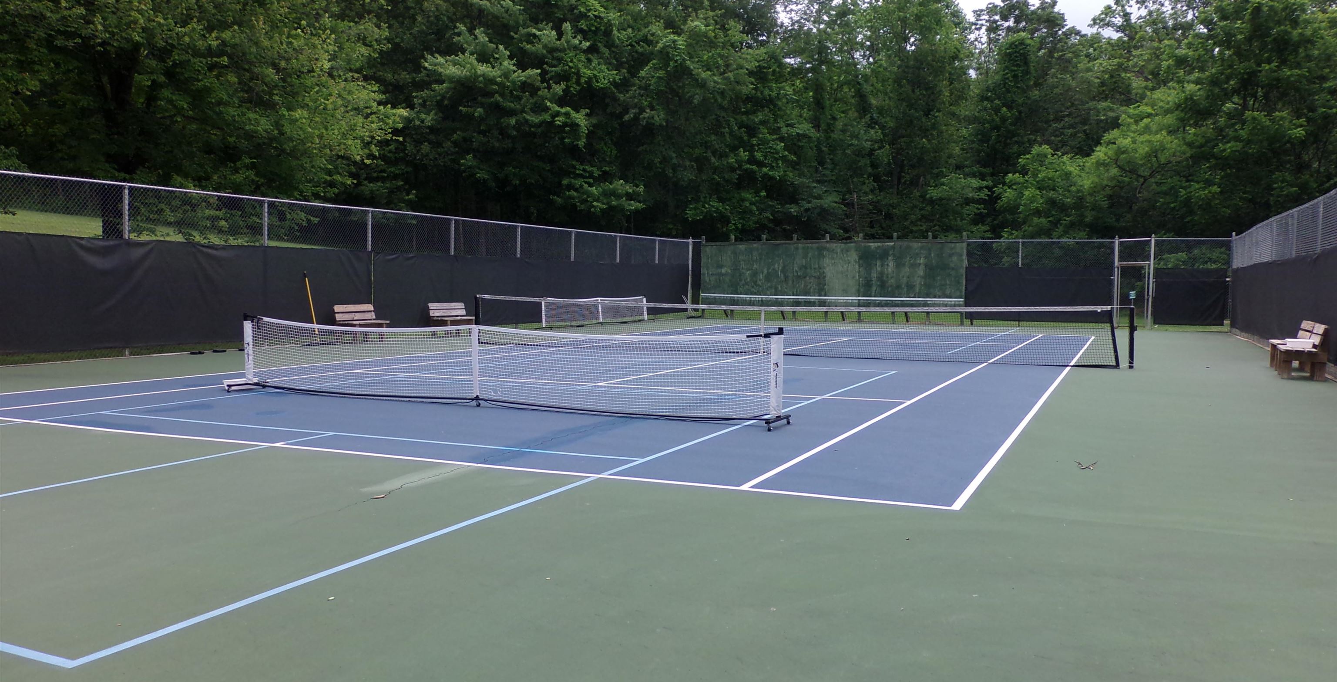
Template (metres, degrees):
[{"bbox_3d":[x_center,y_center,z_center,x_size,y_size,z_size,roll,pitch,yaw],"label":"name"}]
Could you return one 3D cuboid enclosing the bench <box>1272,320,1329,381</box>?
[{"bbox_3d":[9.801,0.117,15.709,0.610,0.800,2.300,2,4,25],"label":"bench"}]

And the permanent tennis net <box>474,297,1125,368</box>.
[{"bbox_3d":[1.742,-0.272,19.167,12.850,1.070,0.120,2,4,25],"label":"permanent tennis net"}]

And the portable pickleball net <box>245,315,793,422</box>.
[{"bbox_3d":[-2.068,0.234,10.923,6.950,0.950,0.580,2,4,25],"label":"portable pickleball net"}]

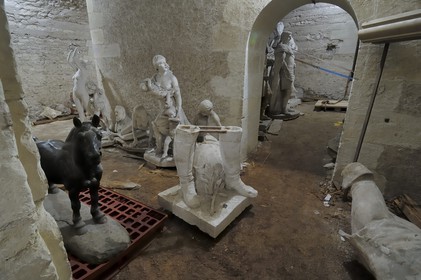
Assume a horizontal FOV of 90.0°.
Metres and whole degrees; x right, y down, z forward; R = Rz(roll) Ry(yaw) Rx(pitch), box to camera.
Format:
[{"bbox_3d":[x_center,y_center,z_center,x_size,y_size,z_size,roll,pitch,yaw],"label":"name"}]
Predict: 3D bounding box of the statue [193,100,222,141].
[{"bbox_3d":[-0.004,-0.133,3.203,0.460,0.920,0.450,2,19,5],"label":"statue"}]

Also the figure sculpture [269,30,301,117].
[{"bbox_3d":[2.169,-1.833,6.188,0.780,2.270,0.700,5,19,14],"label":"figure sculpture"}]

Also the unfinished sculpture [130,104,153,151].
[{"bbox_3d":[-1.235,-0.254,3.764,0.420,0.740,0.360,6,19,17],"label":"unfinished sculpture"}]

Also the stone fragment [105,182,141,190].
[{"bbox_3d":[-1.027,0.554,2.505,0.420,0.050,0.120,0,18,0],"label":"stone fragment"}]

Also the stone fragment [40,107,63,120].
[{"bbox_3d":[-4.506,-0.730,5.925,0.550,0.280,0.360,-12,22,-32],"label":"stone fragment"}]

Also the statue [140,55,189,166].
[{"bbox_3d":[-0.643,-0.421,3.075,0.680,1.500,0.550,-4,19,-14],"label":"statue"}]

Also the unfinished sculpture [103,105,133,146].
[{"bbox_3d":[-1.785,-0.291,3.994,0.600,0.700,0.600,14,23,35],"label":"unfinished sculpture"}]

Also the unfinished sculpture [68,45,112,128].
[{"bbox_3d":[-2.602,-1.093,4.643,0.750,1.800,0.600,-8,20,-24],"label":"unfinished sculpture"}]

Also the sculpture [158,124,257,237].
[{"bbox_3d":[-0.045,0.293,2.055,0.798,0.840,0.562,15,23,36],"label":"sculpture"}]

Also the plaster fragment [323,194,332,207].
[{"bbox_3d":[1.258,0.645,2.251,0.085,0.060,0.090,-5,19,-17],"label":"plaster fragment"}]

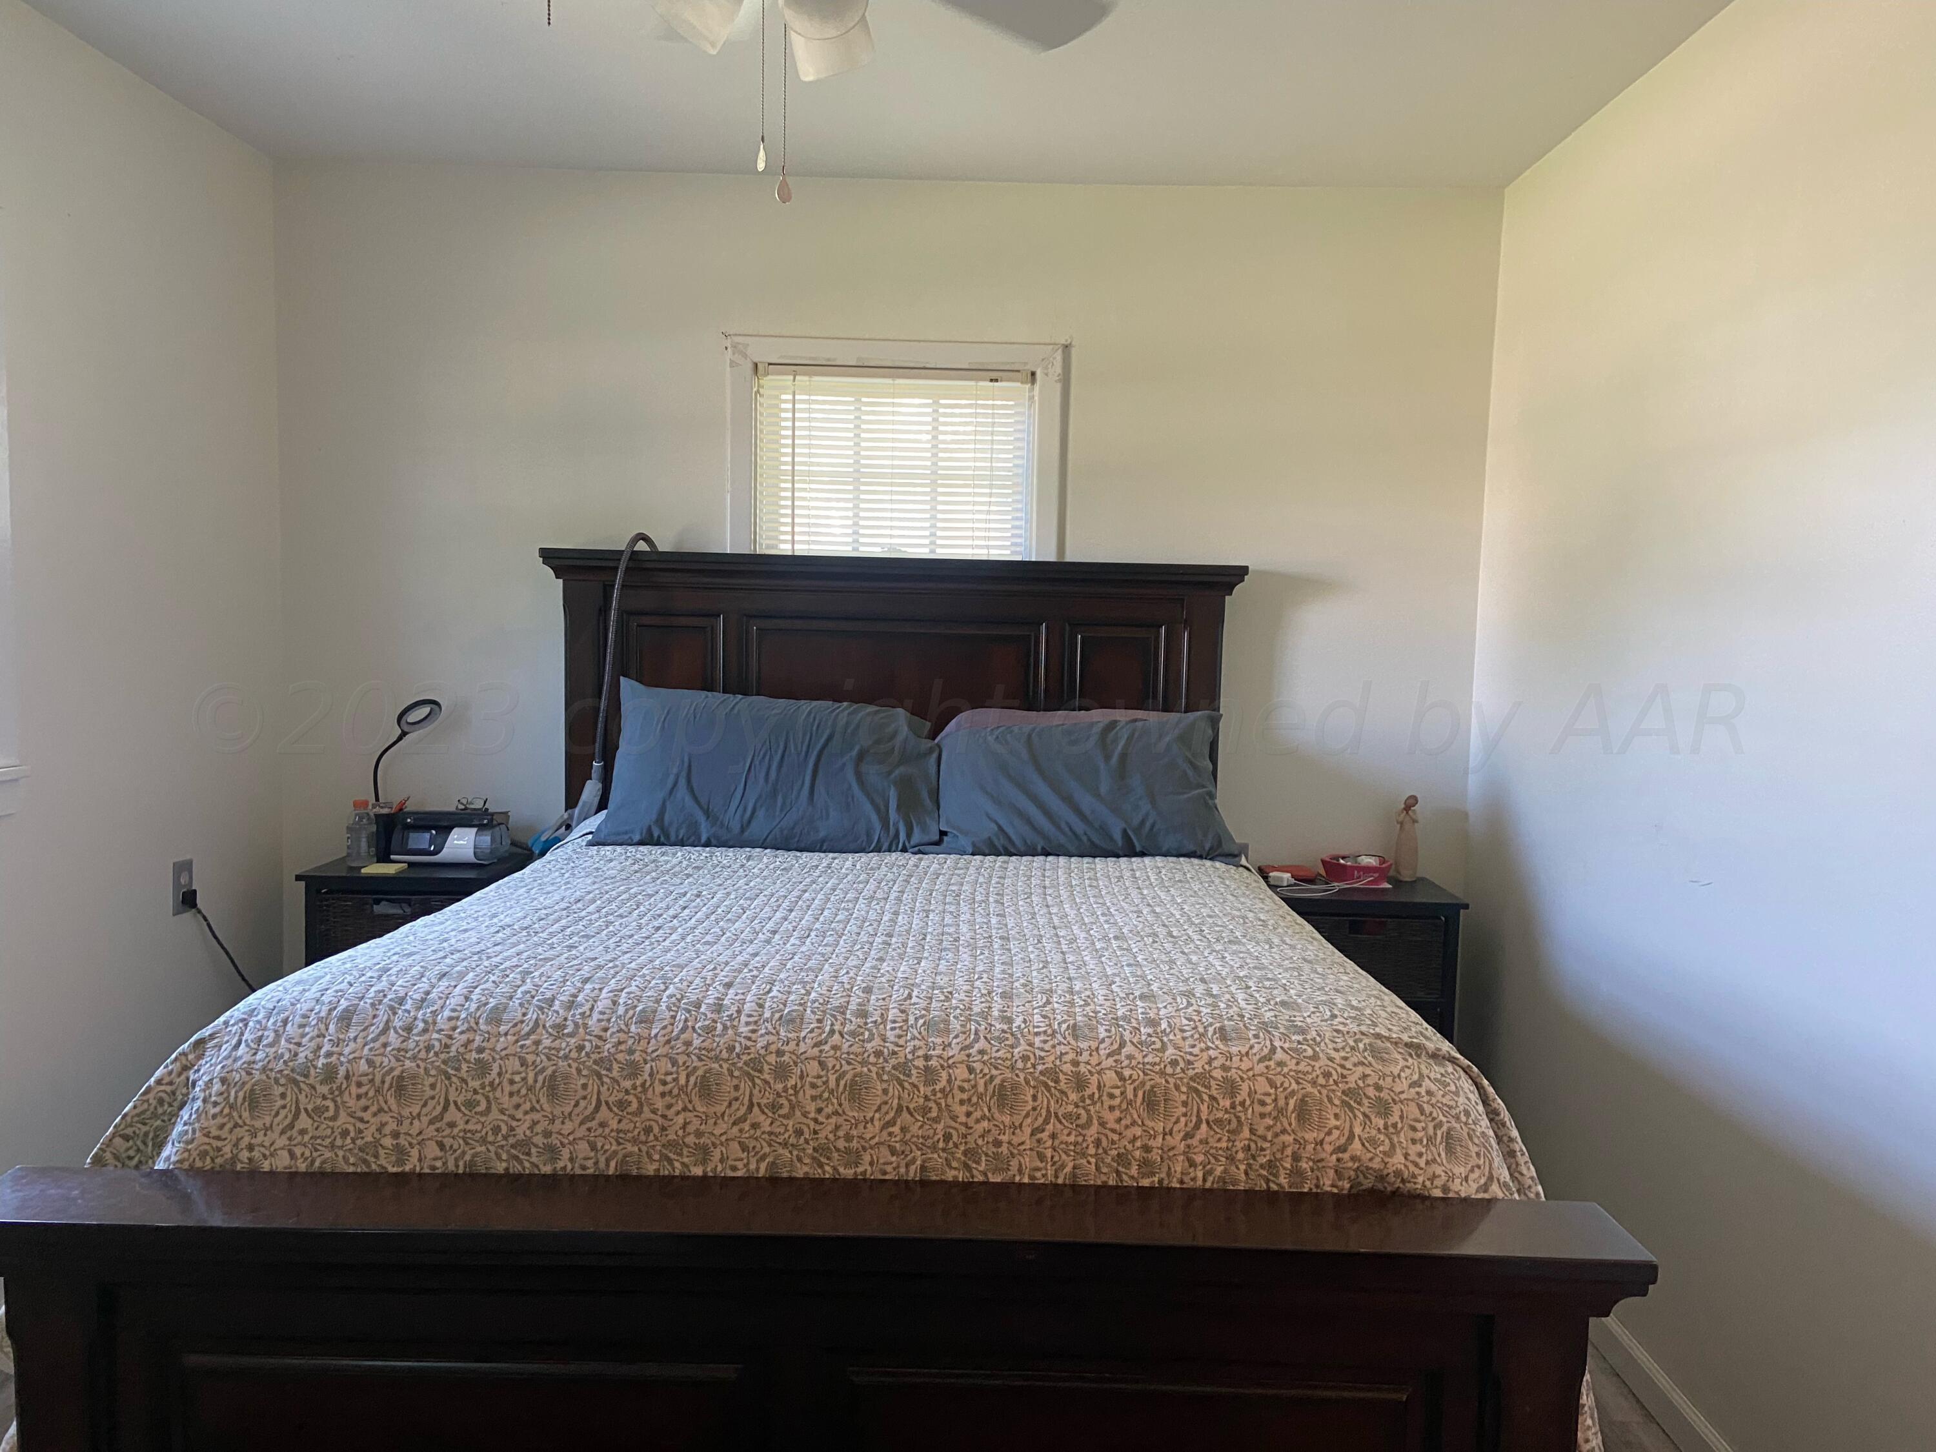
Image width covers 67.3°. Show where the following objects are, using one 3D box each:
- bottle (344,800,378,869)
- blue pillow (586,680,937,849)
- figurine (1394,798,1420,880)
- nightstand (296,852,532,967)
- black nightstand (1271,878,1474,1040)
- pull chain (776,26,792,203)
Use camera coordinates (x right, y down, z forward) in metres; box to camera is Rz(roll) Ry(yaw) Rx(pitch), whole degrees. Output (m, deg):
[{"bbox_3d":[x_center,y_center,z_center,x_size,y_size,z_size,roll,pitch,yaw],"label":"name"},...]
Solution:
[{"bbox_3d":[-1.427,0.252,3.425,0.069,0.155,0.069,1,4,0],"label":"bottle"},{"bbox_3d":[-0.441,0.091,3.274,0.740,0.430,0.180,2,-27,1],"label":"blue pillow"},{"bbox_3d":[1.071,0.273,3.542,0.056,0.213,0.050,2,4,10],"label":"figurine"},{"bbox_3d":[-1.307,0.716,3.467,0.446,0.770,0.315,1,4,0],"label":"nightstand"},{"bbox_3d":[0.897,0.768,3.462,0.448,0.770,0.315,1,4,0],"label":"black nightstand"},{"bbox_3d":[-0.208,-0.706,1.652,0.019,0.221,0.012,1,4,0],"label":"pull chain"}]

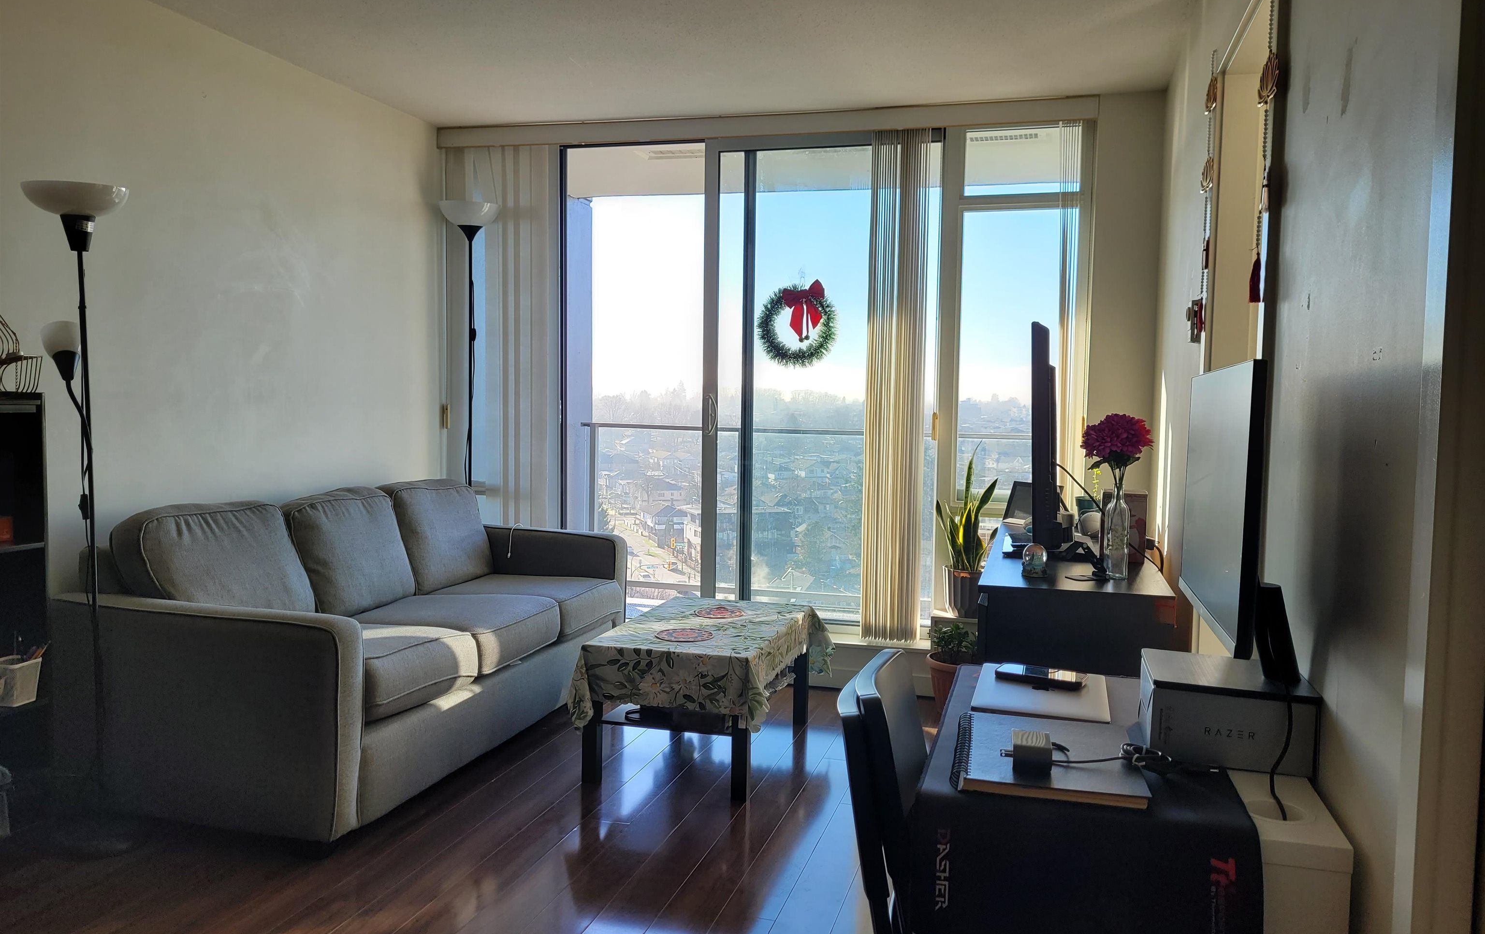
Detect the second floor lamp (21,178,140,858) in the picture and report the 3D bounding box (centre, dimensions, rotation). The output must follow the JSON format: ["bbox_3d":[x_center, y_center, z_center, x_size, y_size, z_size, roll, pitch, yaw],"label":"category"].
[{"bbox_3d":[-1.798,0.144,3.047,0.270,1.800,0.280,-1,4,-31],"label":"second floor lamp"}]

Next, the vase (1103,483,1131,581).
[{"bbox_3d":[1.076,0.183,3.216,0.070,0.275,0.070,2,4,16],"label":"vase"}]

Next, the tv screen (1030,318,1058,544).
[{"bbox_3d":[1.019,-0.121,3.681,0.080,0.650,1.100,2,4,16],"label":"tv screen"}]

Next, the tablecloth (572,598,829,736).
[{"bbox_3d":[-0.117,0.694,3.965,0.680,0.280,0.970,2,4,16],"label":"tablecloth"}]

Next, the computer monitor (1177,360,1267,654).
[{"bbox_3d":[0.712,0.044,1.650,0.040,0.371,0.631,2,4,16],"label":"computer monitor"}]

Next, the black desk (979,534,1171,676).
[{"bbox_3d":[1.080,0.663,3.712,0.510,0.750,1.440,2,4,16],"label":"black desk"}]

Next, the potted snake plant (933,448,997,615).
[{"bbox_3d":[0.944,0.265,4.694,0.260,0.735,0.250,2,4,16],"label":"potted snake plant"}]

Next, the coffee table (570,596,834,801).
[{"bbox_3d":[-0.123,0.778,3.938,0.585,0.450,0.940,2,4,16],"label":"coffee table"}]

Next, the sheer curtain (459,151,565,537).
[{"bbox_3d":[-1.099,-0.397,5.259,0.533,2.160,0.100,2,4,16],"label":"sheer curtain"}]

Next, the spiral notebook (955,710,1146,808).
[{"bbox_3d":[0.428,0.406,1.570,0.245,0.018,0.311,2,4,13],"label":"spiral notebook"}]

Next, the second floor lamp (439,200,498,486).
[{"bbox_3d":[-1.261,-0.250,5.146,0.300,1.920,0.300,2,4,16],"label":"second floor lamp"}]

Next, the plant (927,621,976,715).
[{"bbox_3d":[0.869,0.795,4.425,0.280,0.385,0.280,2,4,16],"label":"plant"}]

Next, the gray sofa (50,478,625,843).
[{"bbox_3d":[-1.255,0.527,4.105,0.950,0.900,2.080,2,4,16],"label":"gray sofa"}]

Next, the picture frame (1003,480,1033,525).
[{"bbox_3d":[1.135,0.132,4.338,0.030,0.180,0.250,19,-8,-39],"label":"picture frame"}]

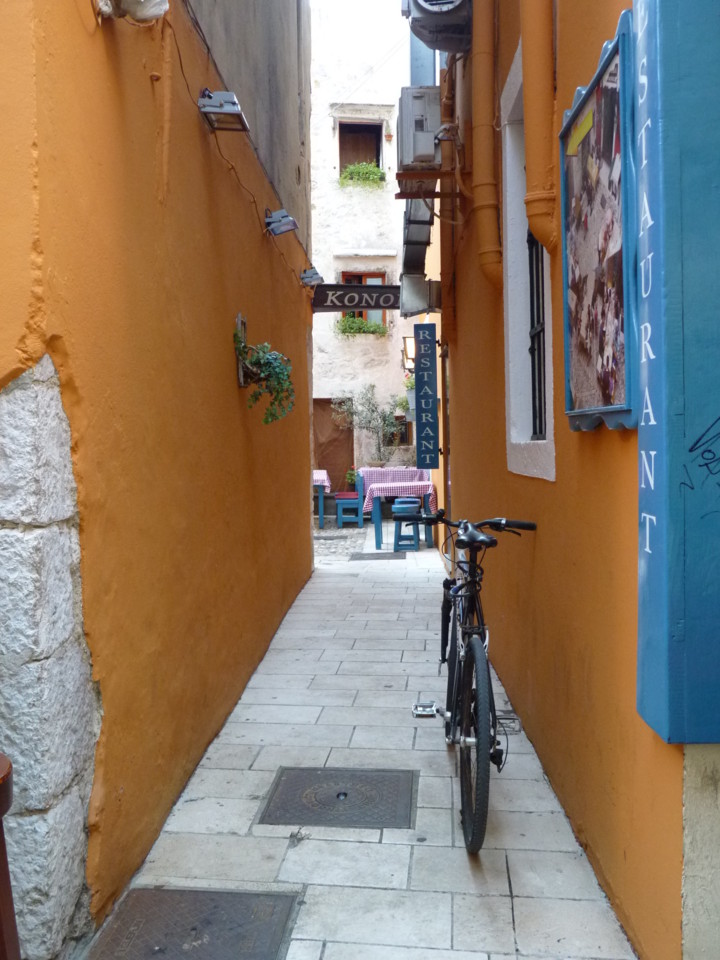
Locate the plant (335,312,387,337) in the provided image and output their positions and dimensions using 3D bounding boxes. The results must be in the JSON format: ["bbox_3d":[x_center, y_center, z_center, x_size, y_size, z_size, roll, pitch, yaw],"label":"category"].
[{"bbox_3d":[0.019,-2.935,16.750,0.950,0.440,0.360,-1,2,-8],"label":"plant"}]

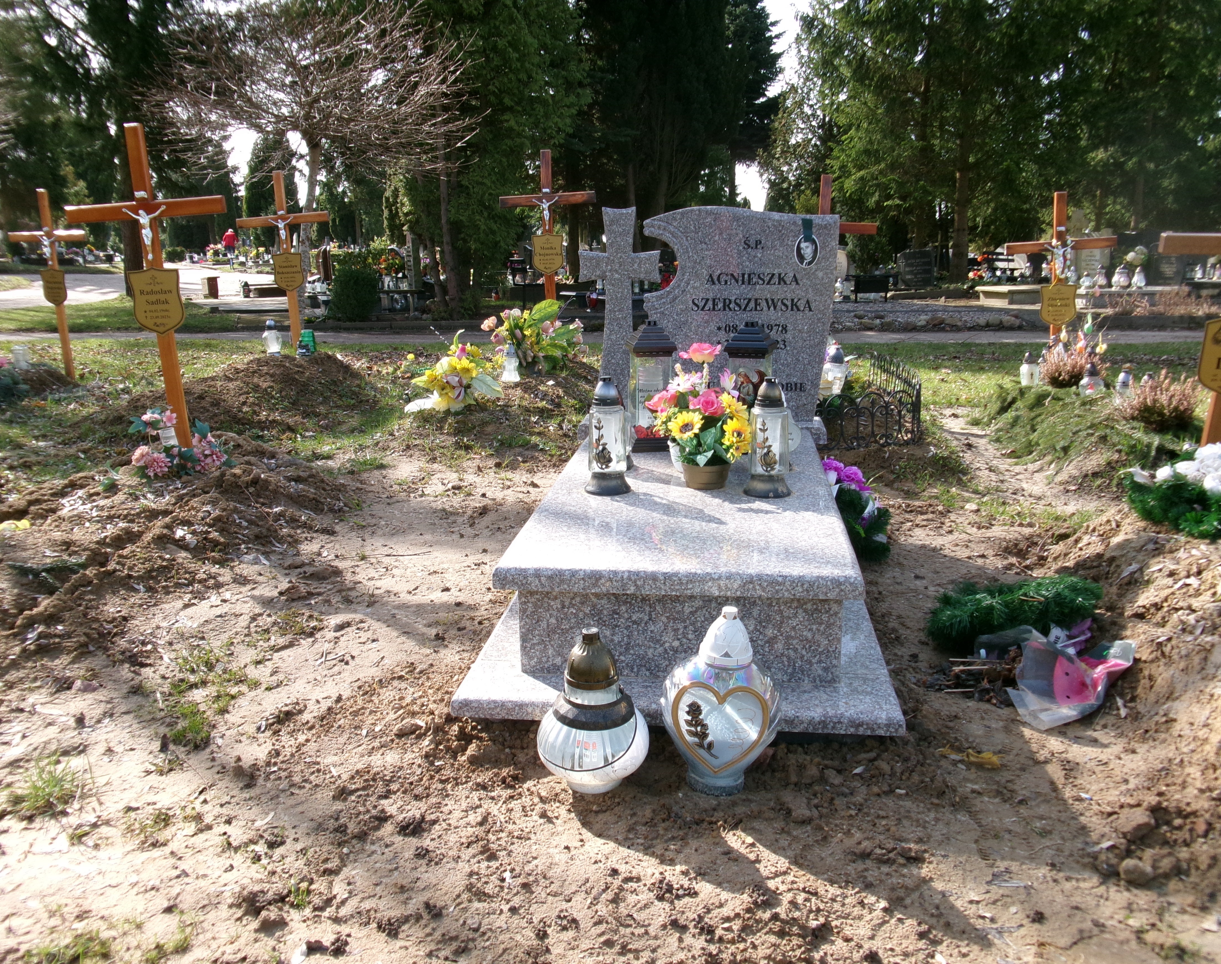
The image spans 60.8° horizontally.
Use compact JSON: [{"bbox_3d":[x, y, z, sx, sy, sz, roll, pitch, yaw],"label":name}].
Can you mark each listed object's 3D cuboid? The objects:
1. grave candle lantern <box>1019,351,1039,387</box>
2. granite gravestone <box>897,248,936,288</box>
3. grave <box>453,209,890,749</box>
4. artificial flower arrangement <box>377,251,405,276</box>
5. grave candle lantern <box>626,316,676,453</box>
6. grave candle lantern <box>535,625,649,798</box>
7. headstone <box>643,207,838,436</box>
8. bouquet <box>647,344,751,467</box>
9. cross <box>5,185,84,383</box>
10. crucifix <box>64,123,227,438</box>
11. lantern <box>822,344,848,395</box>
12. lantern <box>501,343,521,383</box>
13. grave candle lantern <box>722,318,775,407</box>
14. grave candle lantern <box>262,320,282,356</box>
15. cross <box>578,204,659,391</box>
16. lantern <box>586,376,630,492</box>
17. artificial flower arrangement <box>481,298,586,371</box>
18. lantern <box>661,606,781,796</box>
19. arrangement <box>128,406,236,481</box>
[{"bbox_3d":[2.633,-0.716,6.517,0.120,0.205,0.114,1,13,7],"label":"grave candle lantern"},{"bbox_3d":[4.558,-3.166,15.500,0.570,0.600,0.100,1,13,7],"label":"granite gravestone"},{"bbox_3d":[0.254,-0.262,3.073,0.959,1.116,2.143,1,13,7],"label":"grave"},{"bbox_3d":[-3.334,-3.304,15.800,0.427,0.397,0.340,1,13,7],"label":"artificial flower arrangement"},{"bbox_3d":[0.147,-0.335,3.566,0.150,0.438,0.150,-3,13,-9],"label":"grave candle lantern"},{"bbox_3d":[-0.035,0.427,1.948,0.211,0.318,0.211,-1,13,0],"label":"grave candle lantern"},{"bbox_3d":[0.468,-0.607,3.809,0.689,0.773,0.080,1,14,7],"label":"headstone"},{"bbox_3d":[0.253,-0.205,2.958,0.295,0.363,0.240,1,14,7],"label":"bouquet"},{"bbox_3d":[-3.932,-1.391,7.396,0.655,1.339,0.080,1,14,15],"label":"cross"},{"bbox_3d":[-1.851,-0.773,4.277,0.692,1.332,0.080,-2,13,8],"label":"crucifix"},{"bbox_3d":[1.243,-0.604,5.716,0.160,0.299,0.160,2,14,12],"label":"lantern"},{"bbox_3d":[-0.632,-0.755,6.563,0.127,0.231,0.121,1,13,7],"label":"lantern"},{"bbox_3d":[0.452,-0.309,3.386,0.139,0.425,0.139,4,14,17],"label":"grave candle lantern"},{"bbox_3d":[-2.336,-0.995,7.155,0.135,0.234,0.129,1,13,7],"label":"grave candle lantern"},{"bbox_3d":[0.040,-0.643,4.004,0.310,0.799,0.080,1,13,7],"label":"cross"},{"bbox_3d":[-0.008,-0.131,2.901,0.129,0.319,0.129,-1,14,0],"label":"lantern"},{"bbox_3d":[-0.469,-0.886,6.350,0.600,0.400,0.420,-2,13,-4],"label":"artificial flower arrangement"},{"bbox_3d":[0.219,0.419,2.032,0.230,0.365,0.180,4,14,8],"label":"lantern"},{"bbox_3d":[-1.688,-0.148,4.080,0.370,0.230,0.260,-6,14,-22],"label":"arrangement"}]

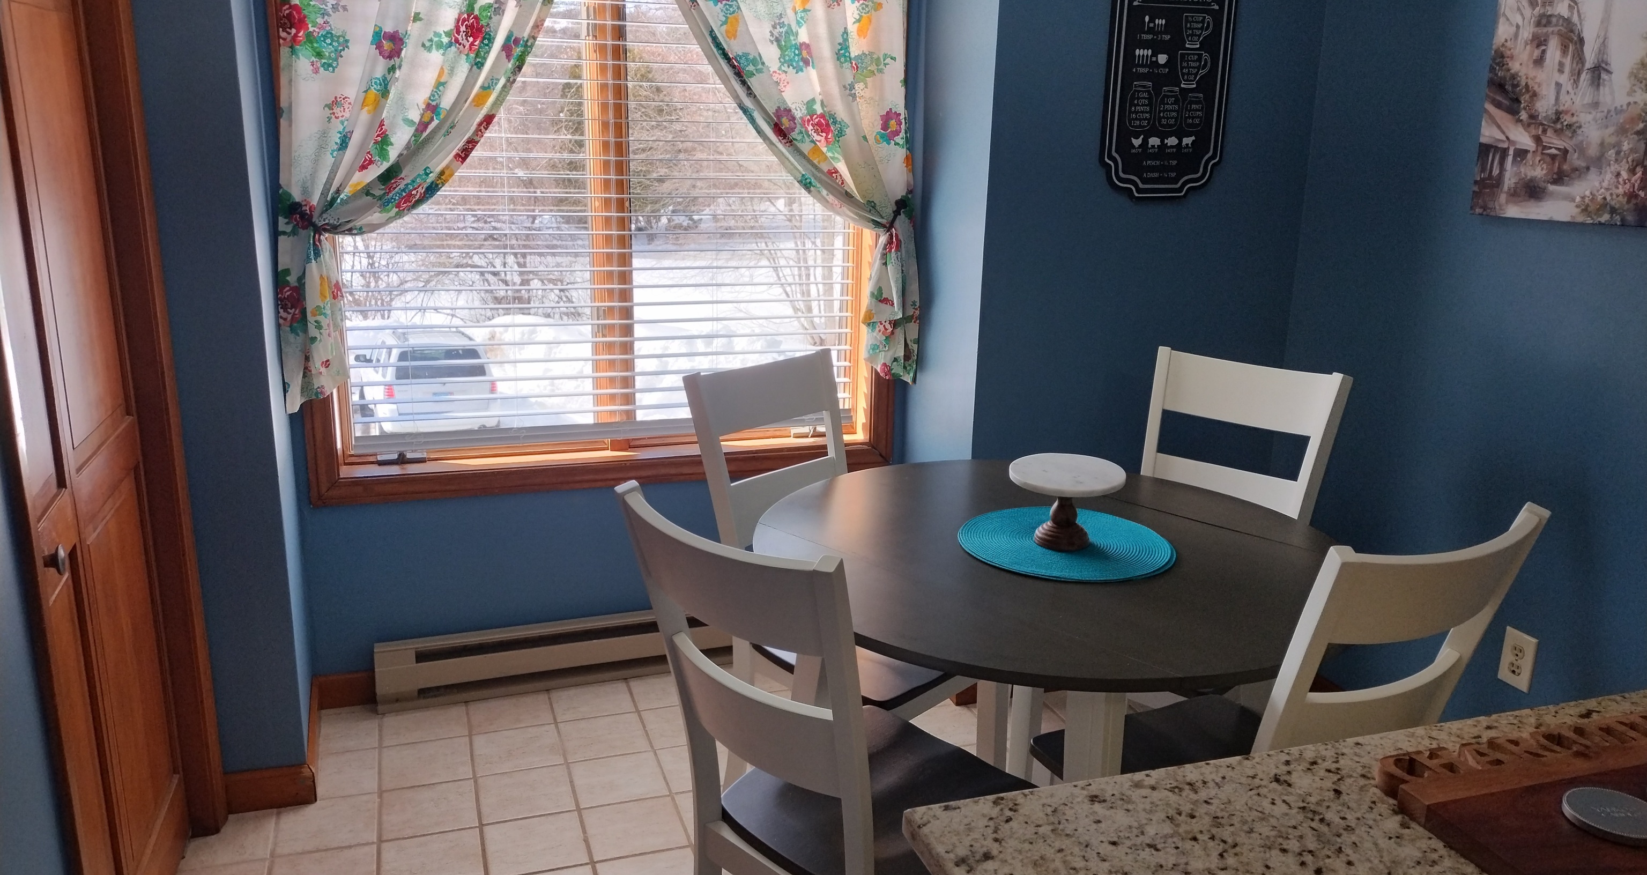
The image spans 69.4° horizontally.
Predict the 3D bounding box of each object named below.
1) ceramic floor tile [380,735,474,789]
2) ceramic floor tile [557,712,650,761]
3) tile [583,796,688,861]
[{"bbox_3d":[-0.932,0.767,2.801,0.198,0.010,0.198,-4,16,-19],"label":"ceramic floor tile"},{"bbox_3d":[-0.545,0.741,2.935,0.198,0.010,0.198,-4,16,-19],"label":"ceramic floor tile"},{"bbox_3d":[-0.408,0.843,2.560,0.197,0.009,0.197,-4,15,-19],"label":"tile"}]

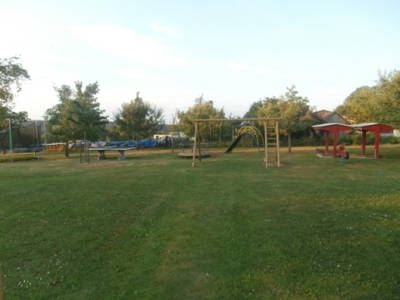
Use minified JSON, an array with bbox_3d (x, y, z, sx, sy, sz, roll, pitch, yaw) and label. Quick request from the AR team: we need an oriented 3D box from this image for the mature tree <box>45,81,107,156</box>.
[{"bbox_3d":[-10.237,-2.557,22.800,5.016,6.232,4.765,-1,3,0],"label":"mature tree"}]

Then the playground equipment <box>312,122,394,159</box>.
[{"bbox_3d":[11.400,-0.770,21.000,5.200,2.550,2.400,0,3,2],"label":"playground equipment"}]

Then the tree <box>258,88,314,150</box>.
[{"bbox_3d":[8.387,-2.967,27.200,5.591,6.425,5.312,-1,3,0],"label":"tree"}]

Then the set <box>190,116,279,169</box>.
[{"bbox_3d":[1.970,-0.385,14.700,4.700,2.500,1.900,0,3,7],"label":"set"}]

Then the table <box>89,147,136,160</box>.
[{"bbox_3d":[-5.920,0.330,18.800,2.740,0.780,1.525,0,3,8],"label":"table"}]

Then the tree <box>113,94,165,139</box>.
[{"bbox_3d":[-6.875,-3.214,31.000,5.701,6.428,5.416,-1,3,0],"label":"tree"}]

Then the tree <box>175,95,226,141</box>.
[{"bbox_3d":[0.054,-2.921,30.000,5.085,6.058,4.831,-1,3,0],"label":"tree"}]

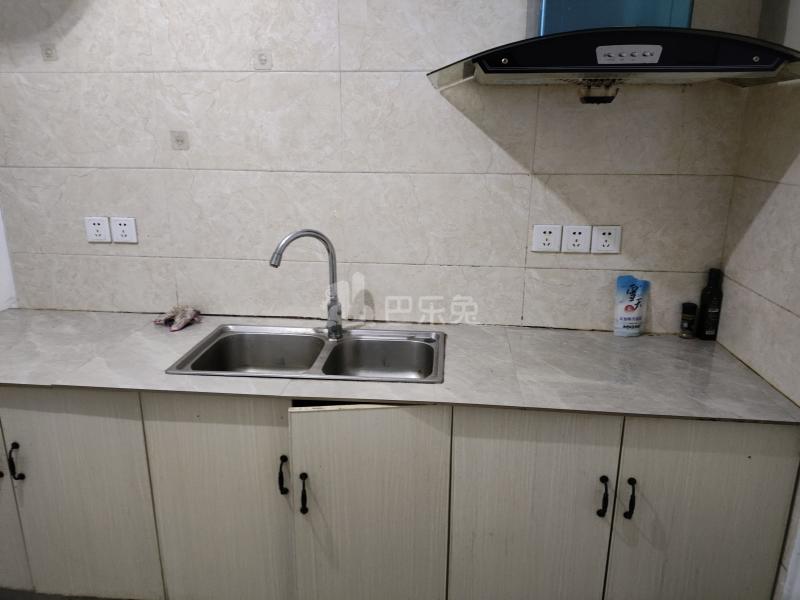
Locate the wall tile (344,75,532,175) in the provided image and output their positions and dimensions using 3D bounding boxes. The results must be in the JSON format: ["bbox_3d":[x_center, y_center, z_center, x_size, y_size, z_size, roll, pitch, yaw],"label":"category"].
[{"bbox_3d":[0.116,-0.547,1.790,0.600,0.301,0.010,2,16,6],"label":"wall tile"}]

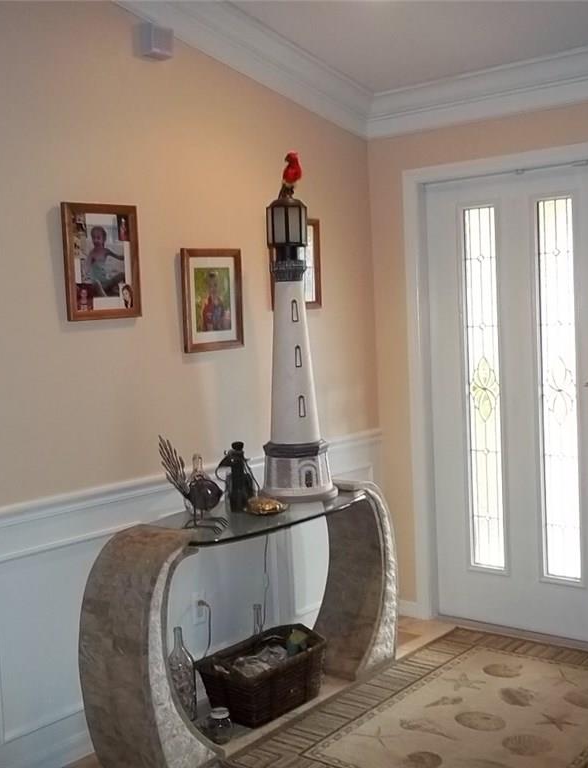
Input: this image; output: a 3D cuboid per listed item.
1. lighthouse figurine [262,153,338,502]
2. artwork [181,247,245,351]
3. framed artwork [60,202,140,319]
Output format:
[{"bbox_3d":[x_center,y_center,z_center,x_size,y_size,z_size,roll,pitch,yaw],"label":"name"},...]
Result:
[{"bbox_3d":[-0.007,-0.234,3.789,0.310,1.366,0.310,-3,4,0],"label":"lighthouse figurine"},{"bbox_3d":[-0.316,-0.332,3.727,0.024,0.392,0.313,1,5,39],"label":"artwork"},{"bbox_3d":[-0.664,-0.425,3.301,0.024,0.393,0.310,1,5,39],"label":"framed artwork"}]

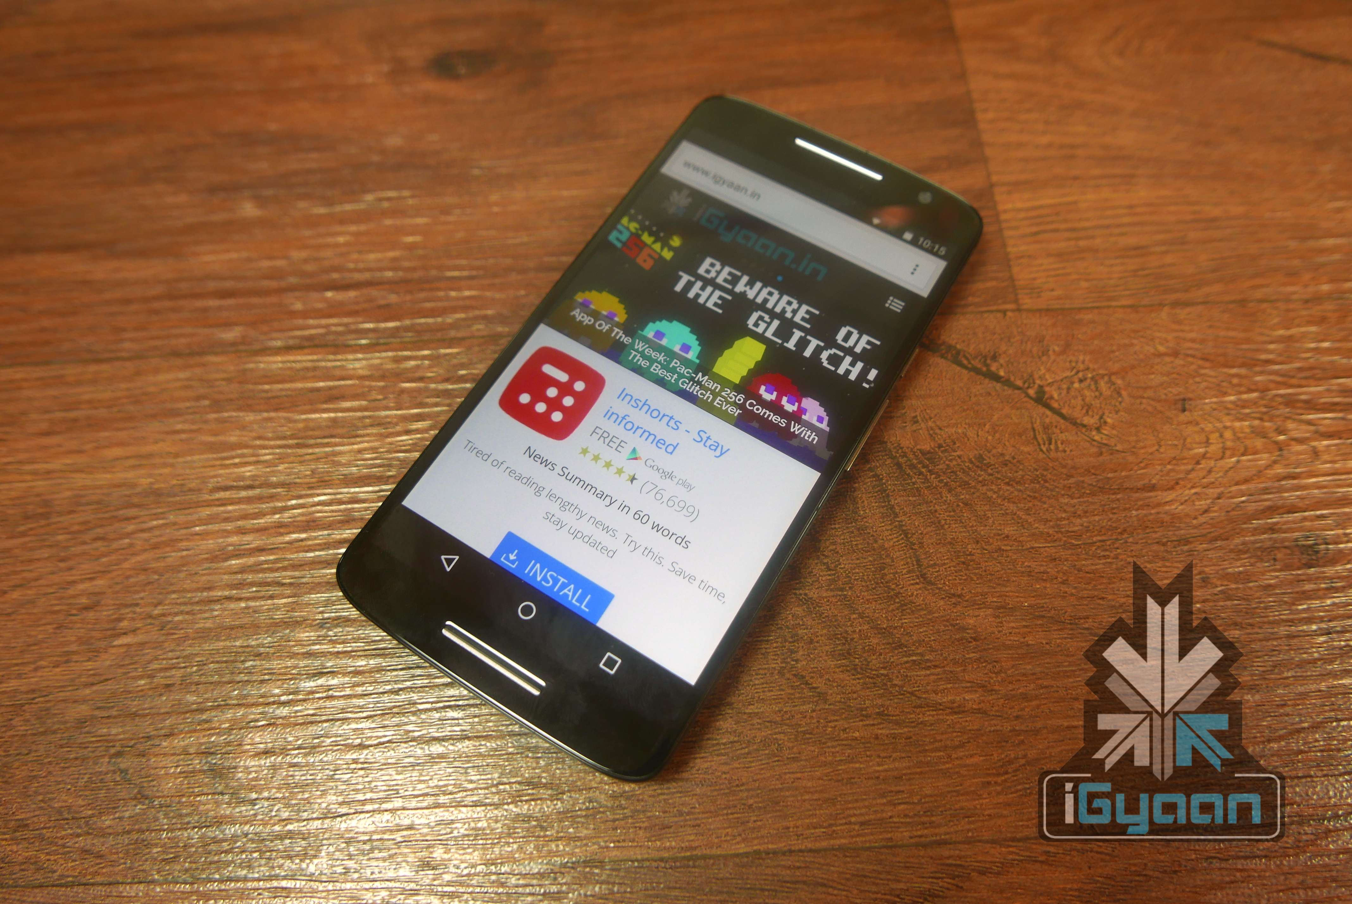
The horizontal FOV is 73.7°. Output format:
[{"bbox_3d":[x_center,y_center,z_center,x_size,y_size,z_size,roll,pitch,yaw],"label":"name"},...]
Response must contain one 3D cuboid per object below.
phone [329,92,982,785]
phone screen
[{"bbox_3d":[0.002,-0.012,0.194,0.075,0.011,0.148,29,70,13],"label":"phone"},{"bbox_3d":[0.004,-0.017,0.192,0.069,0.002,0.113,29,70,13],"label":"phone screen"}]

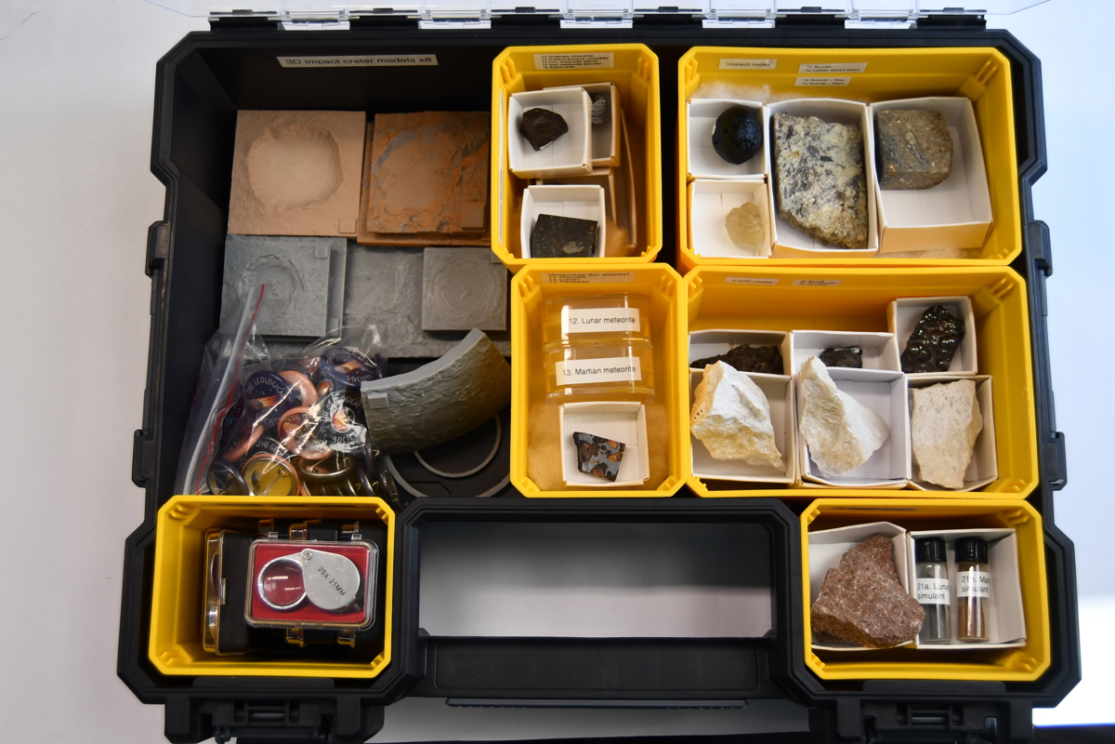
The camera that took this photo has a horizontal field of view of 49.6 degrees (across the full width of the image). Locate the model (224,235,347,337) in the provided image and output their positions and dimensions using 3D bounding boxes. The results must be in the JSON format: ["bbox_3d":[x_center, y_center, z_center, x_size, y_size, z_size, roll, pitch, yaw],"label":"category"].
[{"bbox_3d":[-0.147,-0.044,0.657,0.066,0.015,0.054,1,80,1],"label":"model"}]

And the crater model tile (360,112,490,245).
[{"bbox_3d":[-0.069,-0.108,0.663,0.064,0.011,0.068,0,80,1],"label":"crater model tile"}]

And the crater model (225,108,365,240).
[{"bbox_3d":[-0.142,-0.108,0.666,0.071,0.009,0.071,1,80,1],"label":"crater model"}]

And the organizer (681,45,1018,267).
[{"bbox_3d":[0.141,-0.098,0.628,0.163,0.085,0.110,0,80,1],"label":"organizer"}]

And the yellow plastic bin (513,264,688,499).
[{"bbox_3d":[0.020,0.010,0.611,0.082,0.085,0.110,0,80,1],"label":"yellow plastic bin"}]

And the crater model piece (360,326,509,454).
[{"bbox_3d":[-0.061,0.012,0.633,0.073,0.052,0.020,-24,45,-3],"label":"crater model piece"}]

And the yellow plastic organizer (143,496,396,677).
[{"bbox_3d":[-0.130,0.105,0.597,0.110,0.085,0.082,1,80,1],"label":"yellow plastic organizer"}]

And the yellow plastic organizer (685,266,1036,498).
[{"bbox_3d":[0.142,0.011,0.610,0.163,0.085,0.110,0,80,1],"label":"yellow plastic organizer"}]

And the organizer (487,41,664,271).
[{"bbox_3d":[0.010,-0.100,0.630,0.082,0.085,0.110,0,80,1],"label":"organizer"}]

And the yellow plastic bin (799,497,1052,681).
[{"bbox_3d":[0.168,0.106,0.593,0.110,0.085,0.082,0,80,1],"label":"yellow plastic bin"}]

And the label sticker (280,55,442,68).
[{"bbox_3d":[-0.101,-0.157,0.612,0.080,0.012,0.001,0,79,1],"label":"label sticker"}]

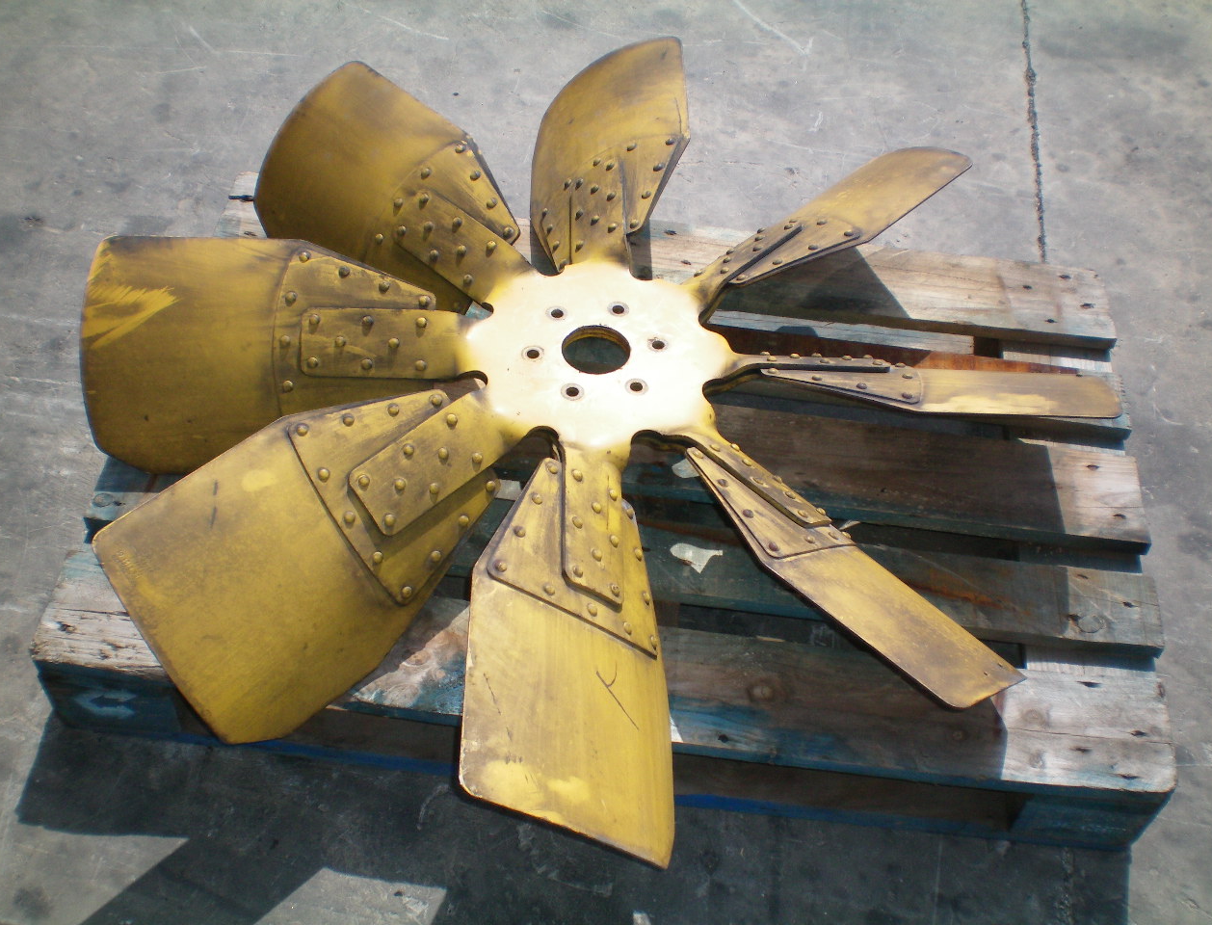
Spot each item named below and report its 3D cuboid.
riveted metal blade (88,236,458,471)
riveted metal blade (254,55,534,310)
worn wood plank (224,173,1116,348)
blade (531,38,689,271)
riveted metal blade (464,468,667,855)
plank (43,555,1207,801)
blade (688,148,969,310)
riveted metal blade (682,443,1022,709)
[{"bbox_3d":[-0.368,-0.116,1.521,0.418,0.050,0.272,1,92,0],"label":"riveted metal blade"},{"bbox_3d":[-0.264,-0.305,1.687,0.418,0.050,0.272,38,100,27],"label":"riveted metal blade"},{"bbox_3d":[0.076,-0.278,1.848,1.200,0.022,0.137,7,50,2],"label":"worn wood plank"},{"bbox_3d":[-0.013,-0.376,1.765,0.272,0.050,0.418,-28,40,28],"label":"blade"},{"bbox_3d":[-0.012,0.168,1.308,0.272,0.050,0.418,33,42,-34],"label":"riveted metal blade"},{"bbox_3d":[-0.002,0.221,1.422,1.180,0.022,0.140,6,50,1],"label":"plank"},{"bbox_3d":[0.237,-0.287,1.709,0.418,0.050,0.272,-34,18,-30],"label":"blade"},{"bbox_3d":[0.238,0.097,1.386,0.418,0.050,0.272,41,16,24],"label":"riveted metal blade"}]

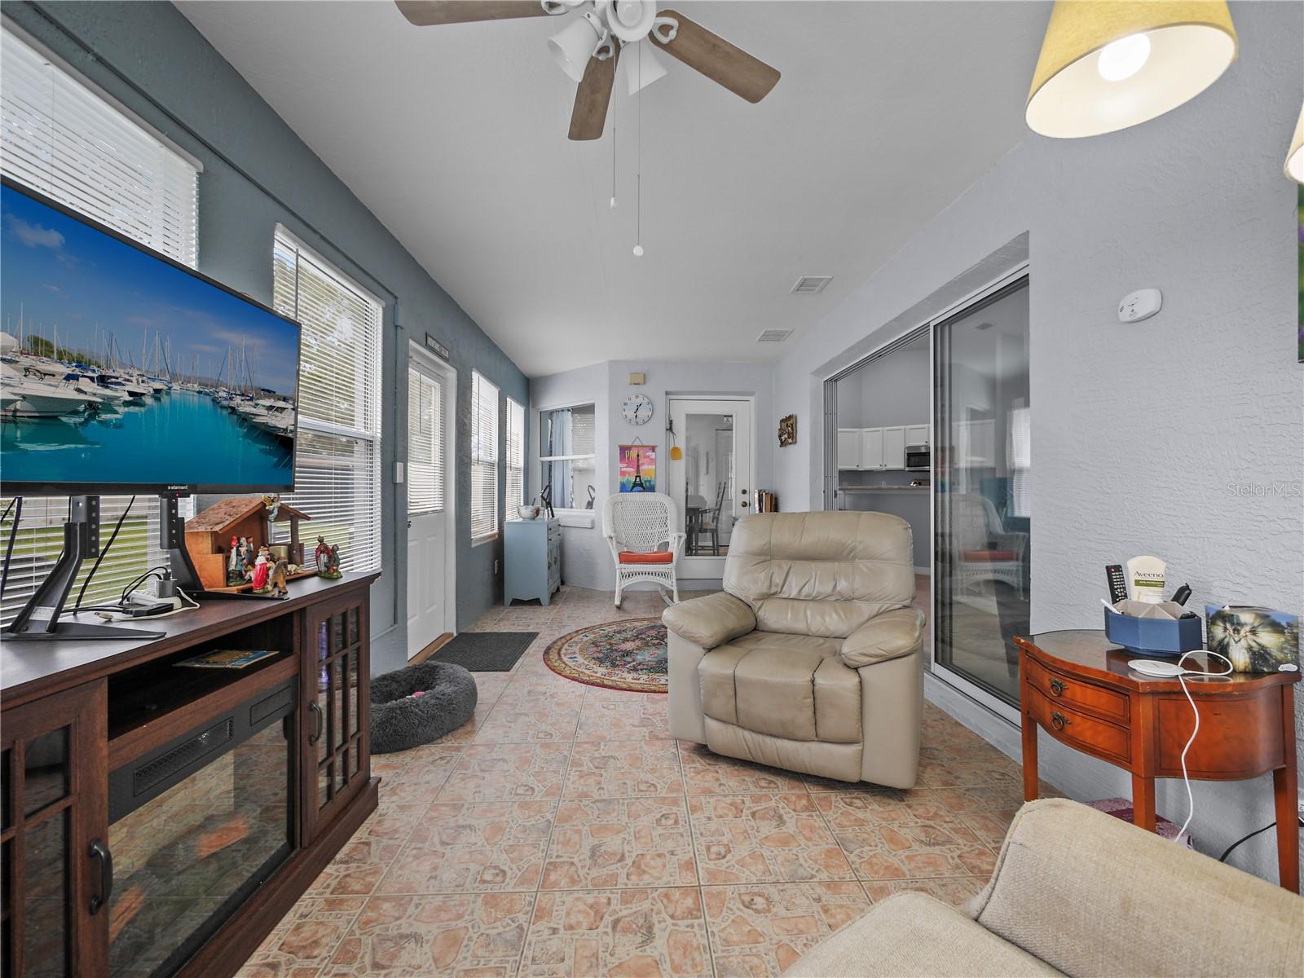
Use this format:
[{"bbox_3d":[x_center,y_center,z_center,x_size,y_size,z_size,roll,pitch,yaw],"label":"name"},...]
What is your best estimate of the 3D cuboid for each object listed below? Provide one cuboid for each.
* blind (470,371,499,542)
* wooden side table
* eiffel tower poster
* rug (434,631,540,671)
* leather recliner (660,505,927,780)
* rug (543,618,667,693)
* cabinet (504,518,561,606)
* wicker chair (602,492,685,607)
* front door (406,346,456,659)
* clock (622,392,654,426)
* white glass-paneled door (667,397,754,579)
[{"bbox_3d":[-1.587,-0.300,5.035,0.050,1.480,0.900,0,0,-2],"label":"blind"},{"bbox_3d":[1.323,0.800,1.430,0.490,0.710,0.470,0,0,-2],"label":"wooden side table"},{"bbox_3d":[-0.158,-0.220,5.918,0.440,0.545,0.020,0,0,-2],"label":"eiffel tower poster"},{"bbox_3d":[-1.204,1.149,3.776,0.610,0.012,0.900,0,0,-2],"label":"rug"},{"bbox_3d":[0.701,0.640,2.591,1.030,1.030,0.960,0,0,22],"label":"leather recliner"},{"bbox_3d":[0.094,1.149,3.865,1.800,0.012,1.800,0,0,-2],"label":"rug"},{"bbox_3d":[-1.253,0.740,5.575,0.430,0.830,0.740,0,0,-2],"label":"cabinet"},{"bbox_3d":[-0.083,0.600,5.420,0.750,1.110,0.850,0,0,-11],"label":"wicker chair"},{"bbox_3d":[-1.592,0.125,3.704,0.080,2.060,0.870,0,0,-2],"label":"front door"},{"bbox_3d":[-0.157,-0.900,5.908,0.360,0.360,0.040,0,0,-2],"label":"clock"},{"bbox_3d":[0.675,0.000,6.023,0.950,2.060,0.080,0,0,-2],"label":"white glass-paneled door"}]

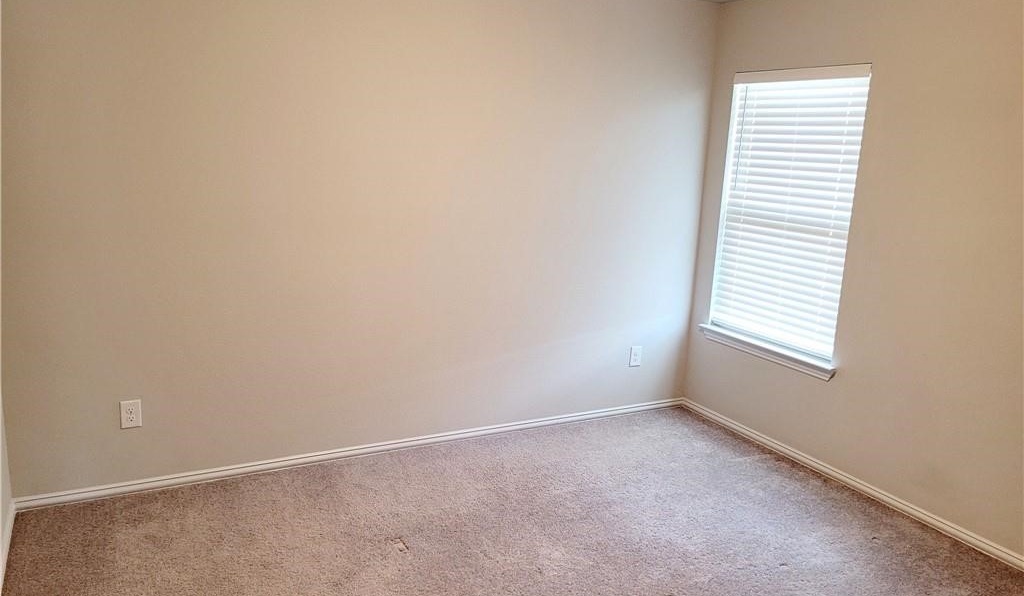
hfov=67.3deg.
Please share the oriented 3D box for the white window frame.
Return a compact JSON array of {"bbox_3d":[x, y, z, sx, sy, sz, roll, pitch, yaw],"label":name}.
[{"bbox_3d":[1.448,-0.434,4.145,0.110,1.551,0.960,-4,13,-28],"label":"white window frame"}]

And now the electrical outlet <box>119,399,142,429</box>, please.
[{"bbox_3d":[-1.653,0.507,3.339,0.083,0.124,0.010,-4,13,-28],"label":"electrical outlet"}]

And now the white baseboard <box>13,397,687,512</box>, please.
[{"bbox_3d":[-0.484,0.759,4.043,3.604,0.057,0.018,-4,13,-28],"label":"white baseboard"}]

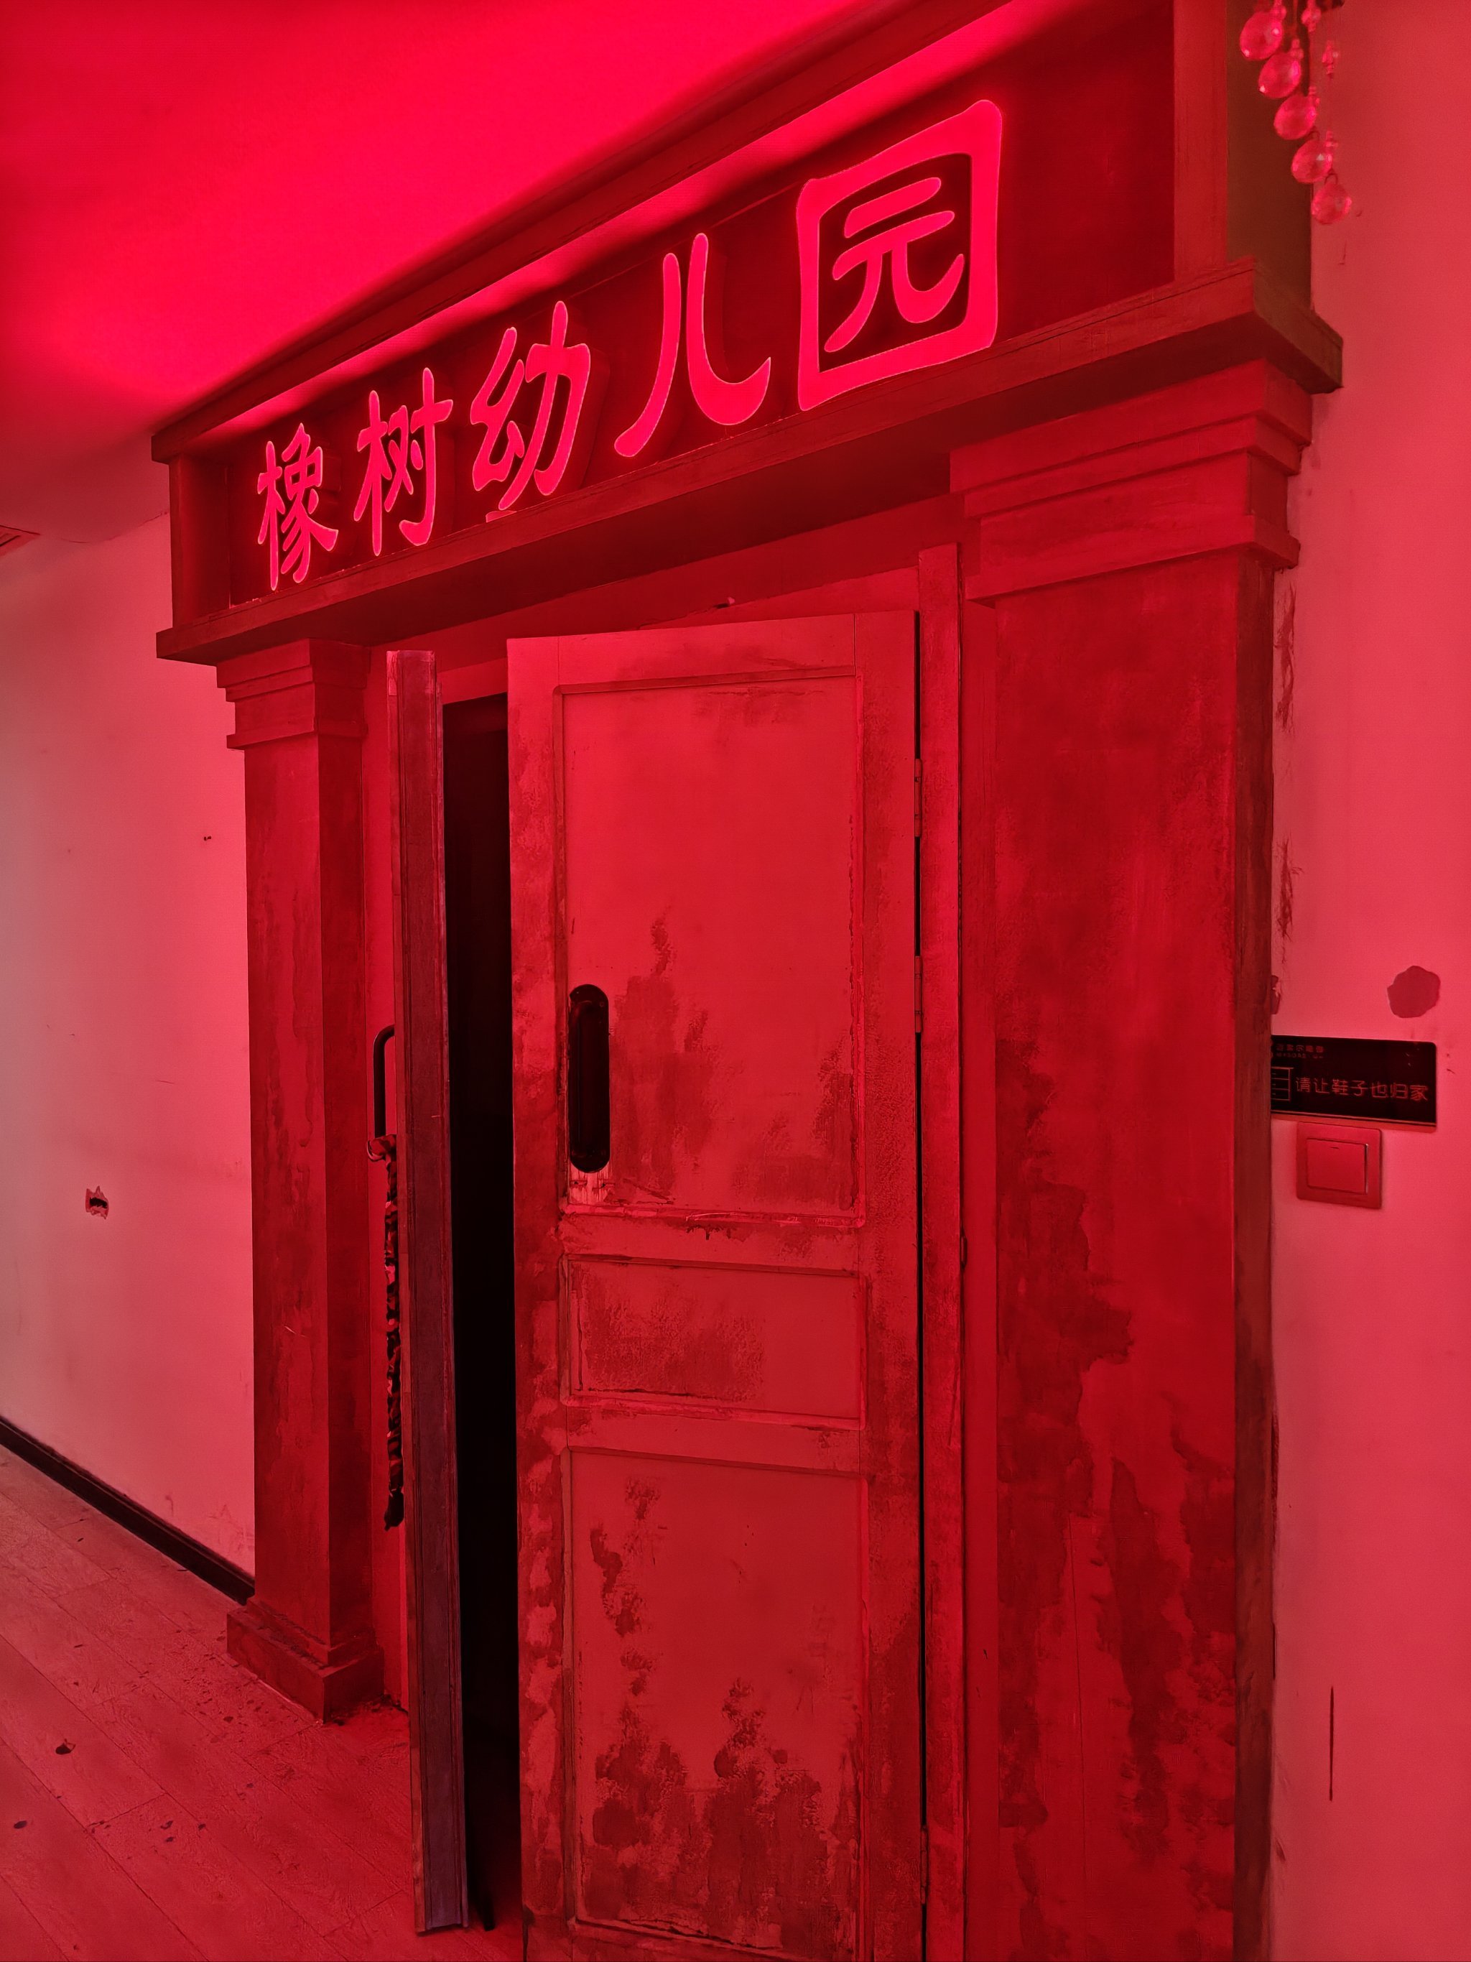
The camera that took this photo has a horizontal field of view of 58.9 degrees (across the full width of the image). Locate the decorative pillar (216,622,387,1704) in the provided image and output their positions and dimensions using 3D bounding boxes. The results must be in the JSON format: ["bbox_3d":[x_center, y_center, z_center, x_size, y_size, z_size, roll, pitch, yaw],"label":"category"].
[{"bbox_3d":[-0.941,0.408,2.772,0.410,2.170,0.133,1,3,41],"label":"decorative pillar"}]

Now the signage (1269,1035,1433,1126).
[{"bbox_3d":[0.673,0.111,1.436,0.179,0.096,0.009,1,3,41],"label":"signage"}]

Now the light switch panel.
[{"bbox_3d":[0.667,0.205,1.444,0.086,0.086,0.011,1,3,41],"label":"light switch panel"}]

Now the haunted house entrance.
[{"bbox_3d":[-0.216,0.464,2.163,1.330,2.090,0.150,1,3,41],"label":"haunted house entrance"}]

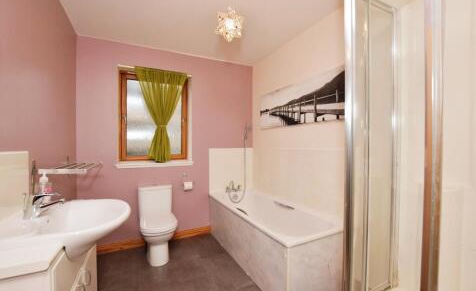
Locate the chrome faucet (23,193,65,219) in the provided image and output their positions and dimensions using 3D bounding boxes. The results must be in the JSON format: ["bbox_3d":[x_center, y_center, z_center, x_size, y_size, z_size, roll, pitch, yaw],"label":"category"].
[{"bbox_3d":[-1.001,0.308,1.022,0.168,0.128,0.058,0,0,-25],"label":"chrome faucet"}]

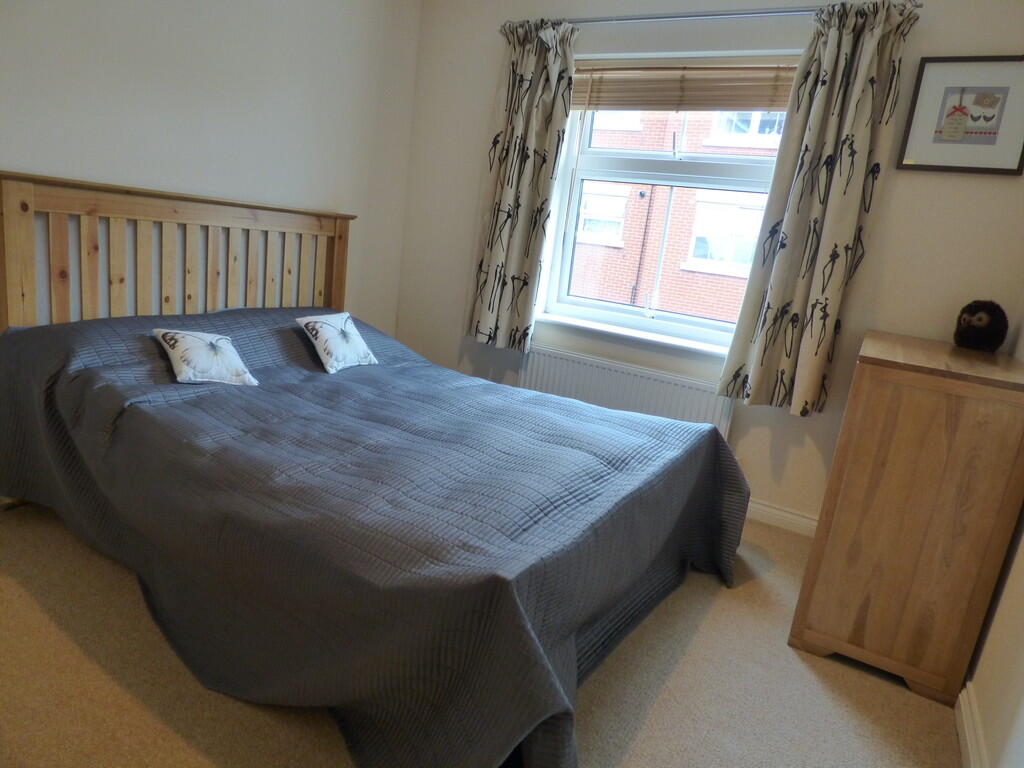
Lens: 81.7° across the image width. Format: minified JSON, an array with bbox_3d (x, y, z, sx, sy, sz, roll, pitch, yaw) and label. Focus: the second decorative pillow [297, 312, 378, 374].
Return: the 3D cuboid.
[{"bbox_3d":[-0.782,-0.188,2.684,0.100,0.287,0.287,-39,-12,33],"label":"second decorative pillow"}]

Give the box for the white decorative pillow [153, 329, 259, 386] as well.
[{"bbox_3d":[-1.132,-0.093,2.199,0.287,0.100,0.287,48,23,29],"label":"white decorative pillow"}]

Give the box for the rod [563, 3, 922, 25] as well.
[{"bbox_3d":[0.703,-1.569,2.530,1.816,0.028,0.035,16,16,28],"label":"rod"}]

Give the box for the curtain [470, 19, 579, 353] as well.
[{"bbox_3d":[0.035,-0.971,3.025,0.440,1.600,0.120,14,15,29],"label":"curtain"}]

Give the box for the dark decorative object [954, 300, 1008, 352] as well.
[{"bbox_3d":[1.563,-0.191,1.972,0.140,0.168,0.140,1,15,-25],"label":"dark decorative object"}]

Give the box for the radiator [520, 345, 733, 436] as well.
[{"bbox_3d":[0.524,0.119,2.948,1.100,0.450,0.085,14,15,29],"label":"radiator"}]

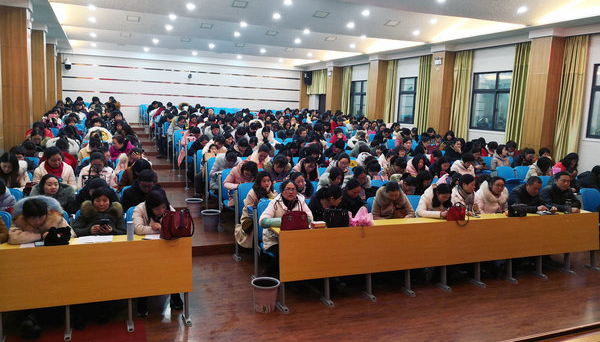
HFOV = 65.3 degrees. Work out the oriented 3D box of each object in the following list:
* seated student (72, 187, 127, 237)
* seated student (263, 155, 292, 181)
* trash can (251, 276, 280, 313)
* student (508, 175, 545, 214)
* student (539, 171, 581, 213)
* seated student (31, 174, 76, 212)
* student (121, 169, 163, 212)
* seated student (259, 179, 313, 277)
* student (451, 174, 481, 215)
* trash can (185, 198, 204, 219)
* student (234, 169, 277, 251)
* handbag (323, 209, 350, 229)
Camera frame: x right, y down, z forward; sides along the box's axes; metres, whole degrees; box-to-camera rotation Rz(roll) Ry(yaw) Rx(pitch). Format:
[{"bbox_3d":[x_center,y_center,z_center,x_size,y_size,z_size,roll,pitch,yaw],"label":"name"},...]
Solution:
[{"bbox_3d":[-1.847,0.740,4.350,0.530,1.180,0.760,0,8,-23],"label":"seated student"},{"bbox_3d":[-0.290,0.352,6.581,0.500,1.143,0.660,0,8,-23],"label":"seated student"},{"bbox_3d":[-0.326,1.188,4.447,0.274,0.262,0.274,3,7,0],"label":"trash can"},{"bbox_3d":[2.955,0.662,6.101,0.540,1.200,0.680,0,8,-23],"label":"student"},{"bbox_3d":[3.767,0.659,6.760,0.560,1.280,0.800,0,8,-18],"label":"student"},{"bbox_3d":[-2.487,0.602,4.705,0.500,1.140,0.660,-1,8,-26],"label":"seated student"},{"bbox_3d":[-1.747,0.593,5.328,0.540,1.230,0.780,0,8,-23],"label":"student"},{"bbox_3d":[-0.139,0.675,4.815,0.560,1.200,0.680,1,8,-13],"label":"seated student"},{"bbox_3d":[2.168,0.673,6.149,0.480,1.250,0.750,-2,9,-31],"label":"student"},{"bbox_3d":[-1.746,0.622,7.729,0.285,0.280,0.285,0,8,-23],"label":"trash can"},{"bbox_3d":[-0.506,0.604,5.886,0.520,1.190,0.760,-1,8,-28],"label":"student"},{"bbox_3d":[0.361,0.444,4.610,0.265,0.195,0.120,0,8,-23],"label":"handbag"}]

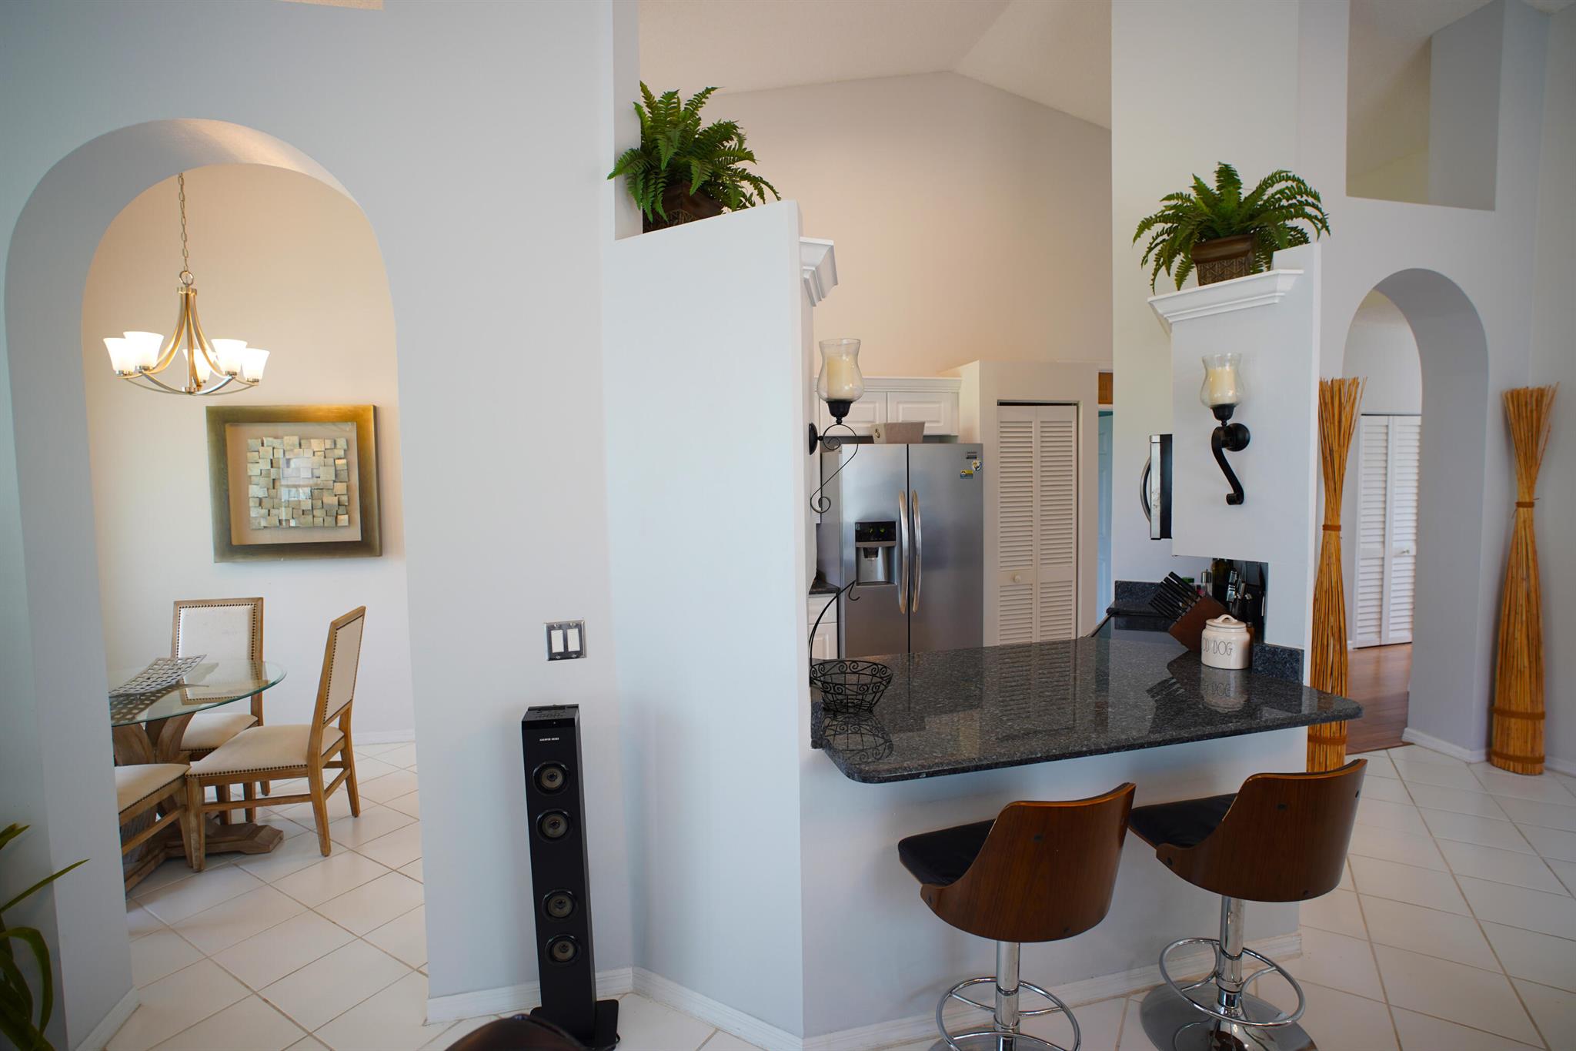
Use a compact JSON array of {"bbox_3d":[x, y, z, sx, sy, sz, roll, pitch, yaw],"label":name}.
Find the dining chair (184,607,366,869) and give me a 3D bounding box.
[{"bbox_3d":[-2.260,0.917,3.151,0.585,1.015,0.470,-2,3,-13],"label":"dining chair"}]

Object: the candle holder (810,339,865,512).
[{"bbox_3d":[0.132,-0.273,1.930,0.155,0.475,0.135,-1,3,7],"label":"candle holder"}]

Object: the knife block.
[{"bbox_3d":[1.677,0.384,2.829,0.235,0.232,0.115,1,4,34],"label":"knife block"}]

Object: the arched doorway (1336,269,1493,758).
[{"bbox_3d":[3.265,-0.006,3.858,1.020,2.660,0.340,-2,4,-13],"label":"arched doorway"}]

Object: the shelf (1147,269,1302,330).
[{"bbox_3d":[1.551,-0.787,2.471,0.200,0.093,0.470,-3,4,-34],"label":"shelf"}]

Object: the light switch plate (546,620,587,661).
[{"bbox_3d":[-0.662,0.344,2.093,0.115,0.115,0.010,-2,3,-14],"label":"light switch plate"}]

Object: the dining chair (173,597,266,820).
[{"bbox_3d":[-2.865,0.915,3.372,0.470,1.015,0.585,-2,3,-12],"label":"dining chair"}]

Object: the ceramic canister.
[{"bbox_3d":[1.623,0.424,2.590,0.148,0.190,0.148,-2,4,-13],"label":"ceramic canister"}]

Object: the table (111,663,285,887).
[{"bbox_3d":[-2.876,1.104,3.128,1.140,0.745,1.140,-2,4,-13],"label":"table"}]

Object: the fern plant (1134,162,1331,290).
[{"bbox_3d":[1.525,-1.022,2.400,0.560,0.430,0.560,-3,4,-35],"label":"fern plant"}]

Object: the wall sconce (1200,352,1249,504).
[{"bbox_3d":[1.508,-0.331,2.404,0.160,0.518,0.135,-3,4,-34],"label":"wall sconce"}]

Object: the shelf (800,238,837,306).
[{"bbox_3d":[0.093,-0.697,1.985,0.090,0.090,0.400,-1,3,7],"label":"shelf"}]

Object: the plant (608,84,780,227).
[{"bbox_3d":[-0.300,-1.148,2.255,0.520,0.585,0.500,-1,3,-5],"label":"plant"}]

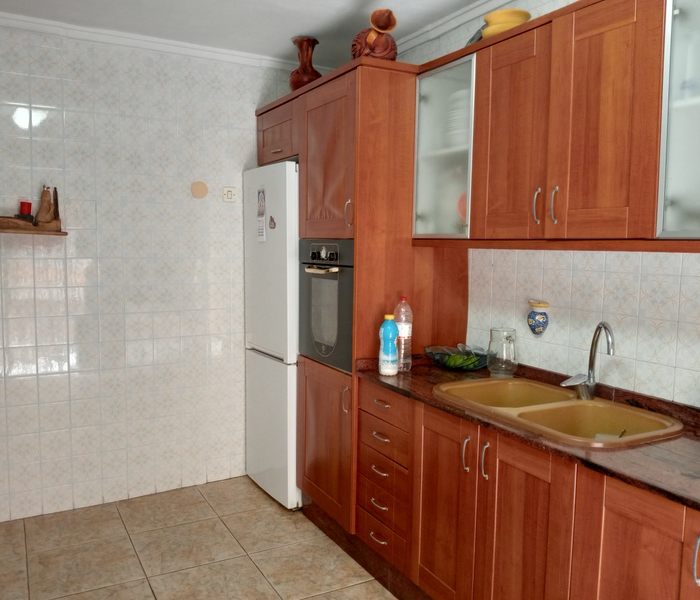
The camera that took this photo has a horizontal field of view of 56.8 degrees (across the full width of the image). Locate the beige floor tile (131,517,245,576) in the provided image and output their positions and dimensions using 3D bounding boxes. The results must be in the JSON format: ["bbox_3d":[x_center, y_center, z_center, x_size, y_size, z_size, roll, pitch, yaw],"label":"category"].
[{"bbox_3d":[-0.794,1.199,3.157,0.463,0.010,0.463,-2,6,-28],"label":"beige floor tile"}]

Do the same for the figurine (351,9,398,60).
[{"bbox_3d":[0.116,-1.158,2.858,0.205,0.250,0.180,1,5,2],"label":"figurine"}]

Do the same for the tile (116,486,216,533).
[{"bbox_3d":[-1.005,1.147,3.531,0.456,0.010,0.456,-2,6,-29],"label":"tile"}]

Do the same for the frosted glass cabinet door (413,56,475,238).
[{"bbox_3d":[0.382,-0.598,2.643,0.020,0.691,0.393,-3,6,-28],"label":"frosted glass cabinet door"}]

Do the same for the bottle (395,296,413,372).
[{"bbox_3d":[0.233,0.143,2.771,0.080,0.317,0.080,1,5,0],"label":"bottle"}]

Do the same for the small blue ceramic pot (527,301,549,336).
[{"bbox_3d":[0.747,0.073,2.571,0.065,0.136,0.098,-2,6,-28],"label":"small blue ceramic pot"}]

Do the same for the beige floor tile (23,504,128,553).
[{"bbox_3d":[-1.405,1.161,3.309,0.456,0.010,0.456,-2,6,-29],"label":"beige floor tile"}]

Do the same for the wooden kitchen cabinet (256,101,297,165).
[{"bbox_3d":[-0.135,-0.905,3.652,0.590,0.290,0.590,-2,6,-29],"label":"wooden kitchen cabinet"}]

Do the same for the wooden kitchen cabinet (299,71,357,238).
[{"bbox_3d":[0.131,-0.639,3.092,0.560,0.697,0.597,-2,6,-28],"label":"wooden kitchen cabinet"}]

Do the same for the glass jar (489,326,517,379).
[{"bbox_3d":[0.632,0.219,2.665,0.127,0.194,0.127,1,5,0],"label":"glass jar"}]

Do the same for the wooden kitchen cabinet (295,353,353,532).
[{"bbox_3d":[0.119,0.648,3.215,0.560,0.710,0.597,-2,6,-28],"label":"wooden kitchen cabinet"}]

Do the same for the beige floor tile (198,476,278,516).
[{"bbox_3d":[-0.604,1.132,3.752,0.456,0.010,0.456,-2,6,-29],"label":"beige floor tile"}]

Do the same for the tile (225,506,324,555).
[{"bbox_3d":[-0.386,1.181,3.375,0.463,0.010,0.463,-2,6,-28],"label":"tile"}]

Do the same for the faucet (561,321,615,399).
[{"bbox_3d":[0.834,0.221,2.263,0.135,0.295,0.220,1,5,6],"label":"faucet"}]

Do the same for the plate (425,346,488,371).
[{"bbox_3d":[0.489,0.271,2.875,0.300,0.080,0.265,2,5,11],"label":"plate"}]

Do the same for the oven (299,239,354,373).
[{"bbox_3d":[0.109,0.001,3.204,0.540,0.595,0.580,-2,6,-29],"label":"oven"}]

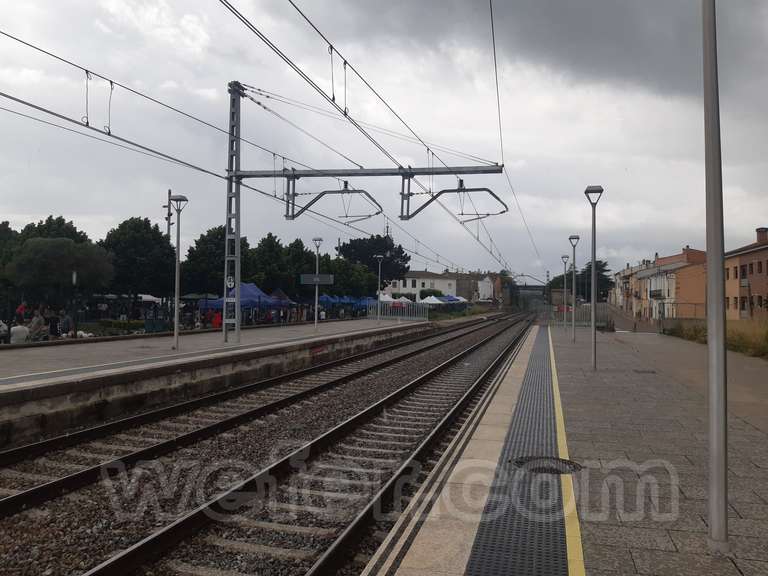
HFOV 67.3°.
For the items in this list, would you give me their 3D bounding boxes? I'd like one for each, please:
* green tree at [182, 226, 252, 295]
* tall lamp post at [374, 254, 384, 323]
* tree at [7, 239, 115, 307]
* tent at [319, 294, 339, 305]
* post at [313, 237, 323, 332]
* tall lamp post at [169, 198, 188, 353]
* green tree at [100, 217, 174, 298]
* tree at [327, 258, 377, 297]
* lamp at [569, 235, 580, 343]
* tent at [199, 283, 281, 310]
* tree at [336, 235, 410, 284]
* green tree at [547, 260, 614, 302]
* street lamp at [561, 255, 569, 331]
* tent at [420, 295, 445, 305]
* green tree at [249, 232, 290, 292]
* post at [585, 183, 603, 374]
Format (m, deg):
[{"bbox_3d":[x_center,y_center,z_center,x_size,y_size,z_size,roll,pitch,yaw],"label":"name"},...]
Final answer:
[{"bbox_3d":[-13.024,-0.750,44.900,5.383,7.943,5.300,0,-1,0],"label":"green tree"},{"bbox_3d":[-0.267,0.031,35.800,0.480,4.130,0.480,0,-1,16],"label":"tall lamp post"},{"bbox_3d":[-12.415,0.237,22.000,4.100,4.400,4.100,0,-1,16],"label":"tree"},{"bbox_3d":[-7.128,2.409,73.976,3.000,3.100,3.000,0,-2,16],"label":"tent"},{"bbox_3d":[-3.007,-0.192,26.000,0.470,4.170,0.470,1,-1,0],"label":"post"},{"bbox_3d":[-5.965,-0.431,16.757,0.470,4.530,0.470,0,-2,16],"label":"tall lamp post"},{"bbox_3d":[-16.273,-0.815,37.903,4.809,7.662,5.000,0,-1,0],"label":"green tree"},{"bbox_3d":[-3.966,0.087,71.901,6.366,7.792,6.300,0,-1,0],"label":"tree"},{"bbox_3d":[7.926,0.050,23.957,0.470,4.500,0.470,0,-2,16],"label":"lamp"},{"bbox_3d":[-8.832,1.285,35.500,3.200,3.250,4.500,0,-1,16],"label":"tent"},{"bbox_3d":[-1.694,-1.869,89.840,11.390,12.650,10.500,0,-1,0],"label":"tree"},{"bbox_3d":[44.239,-0.403,129.859,15.101,11.144,11.000,0,-1,0],"label":"green tree"},{"bbox_3d":[9.692,0.262,30.800,0.430,4.050,0.430,0,-1,16],"label":"street lamp"},{"bbox_3d":[6.768,2.601,80.000,3.000,3.120,3.000,0,-1,16],"label":"tent"},{"bbox_3d":[-8.711,-0.488,43.500,3.900,7.390,3.900,0,-1,16],"label":"green tree"},{"bbox_3d":[5.148,-0.247,14.057,0.470,4.500,0.470,0,-2,16],"label":"post"}]

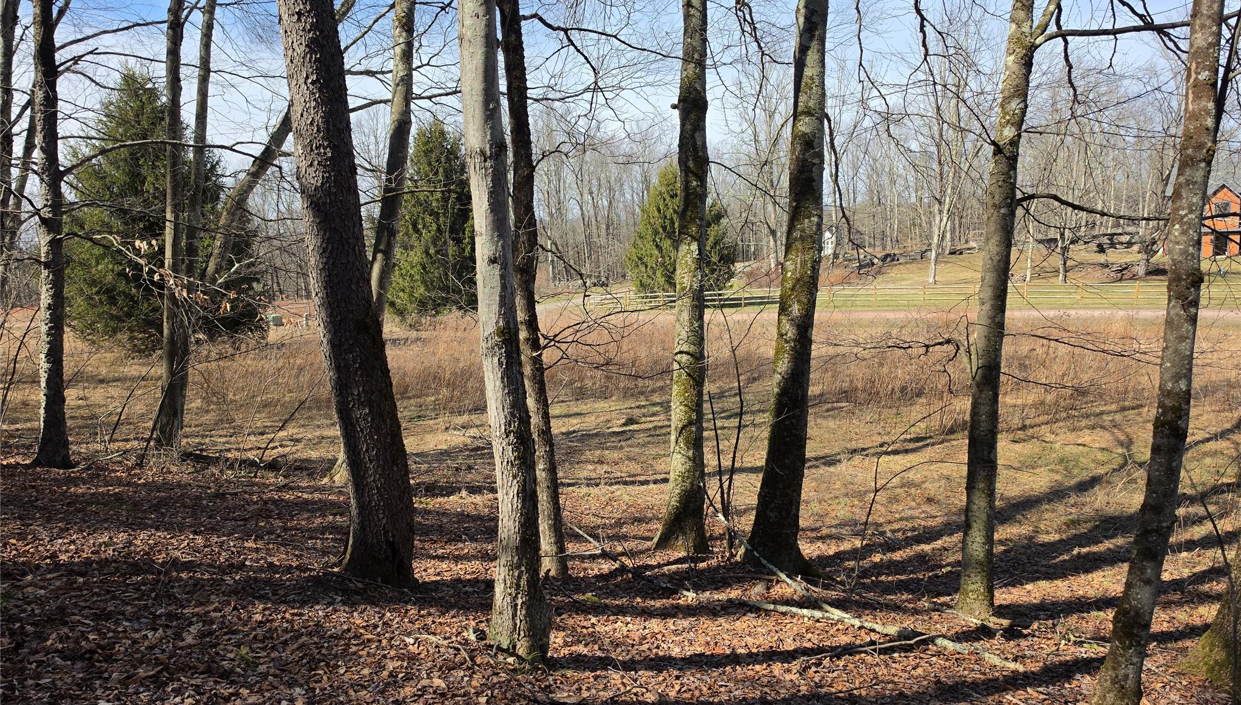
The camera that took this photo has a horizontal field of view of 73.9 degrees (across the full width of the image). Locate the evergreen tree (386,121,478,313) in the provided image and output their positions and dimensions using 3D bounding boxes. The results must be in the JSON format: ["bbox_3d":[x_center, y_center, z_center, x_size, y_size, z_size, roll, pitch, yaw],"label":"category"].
[{"bbox_3d":[-9.260,-6.690,42.000,5.200,10.300,5.200,0,4,0],"label":"evergreen tree"}]

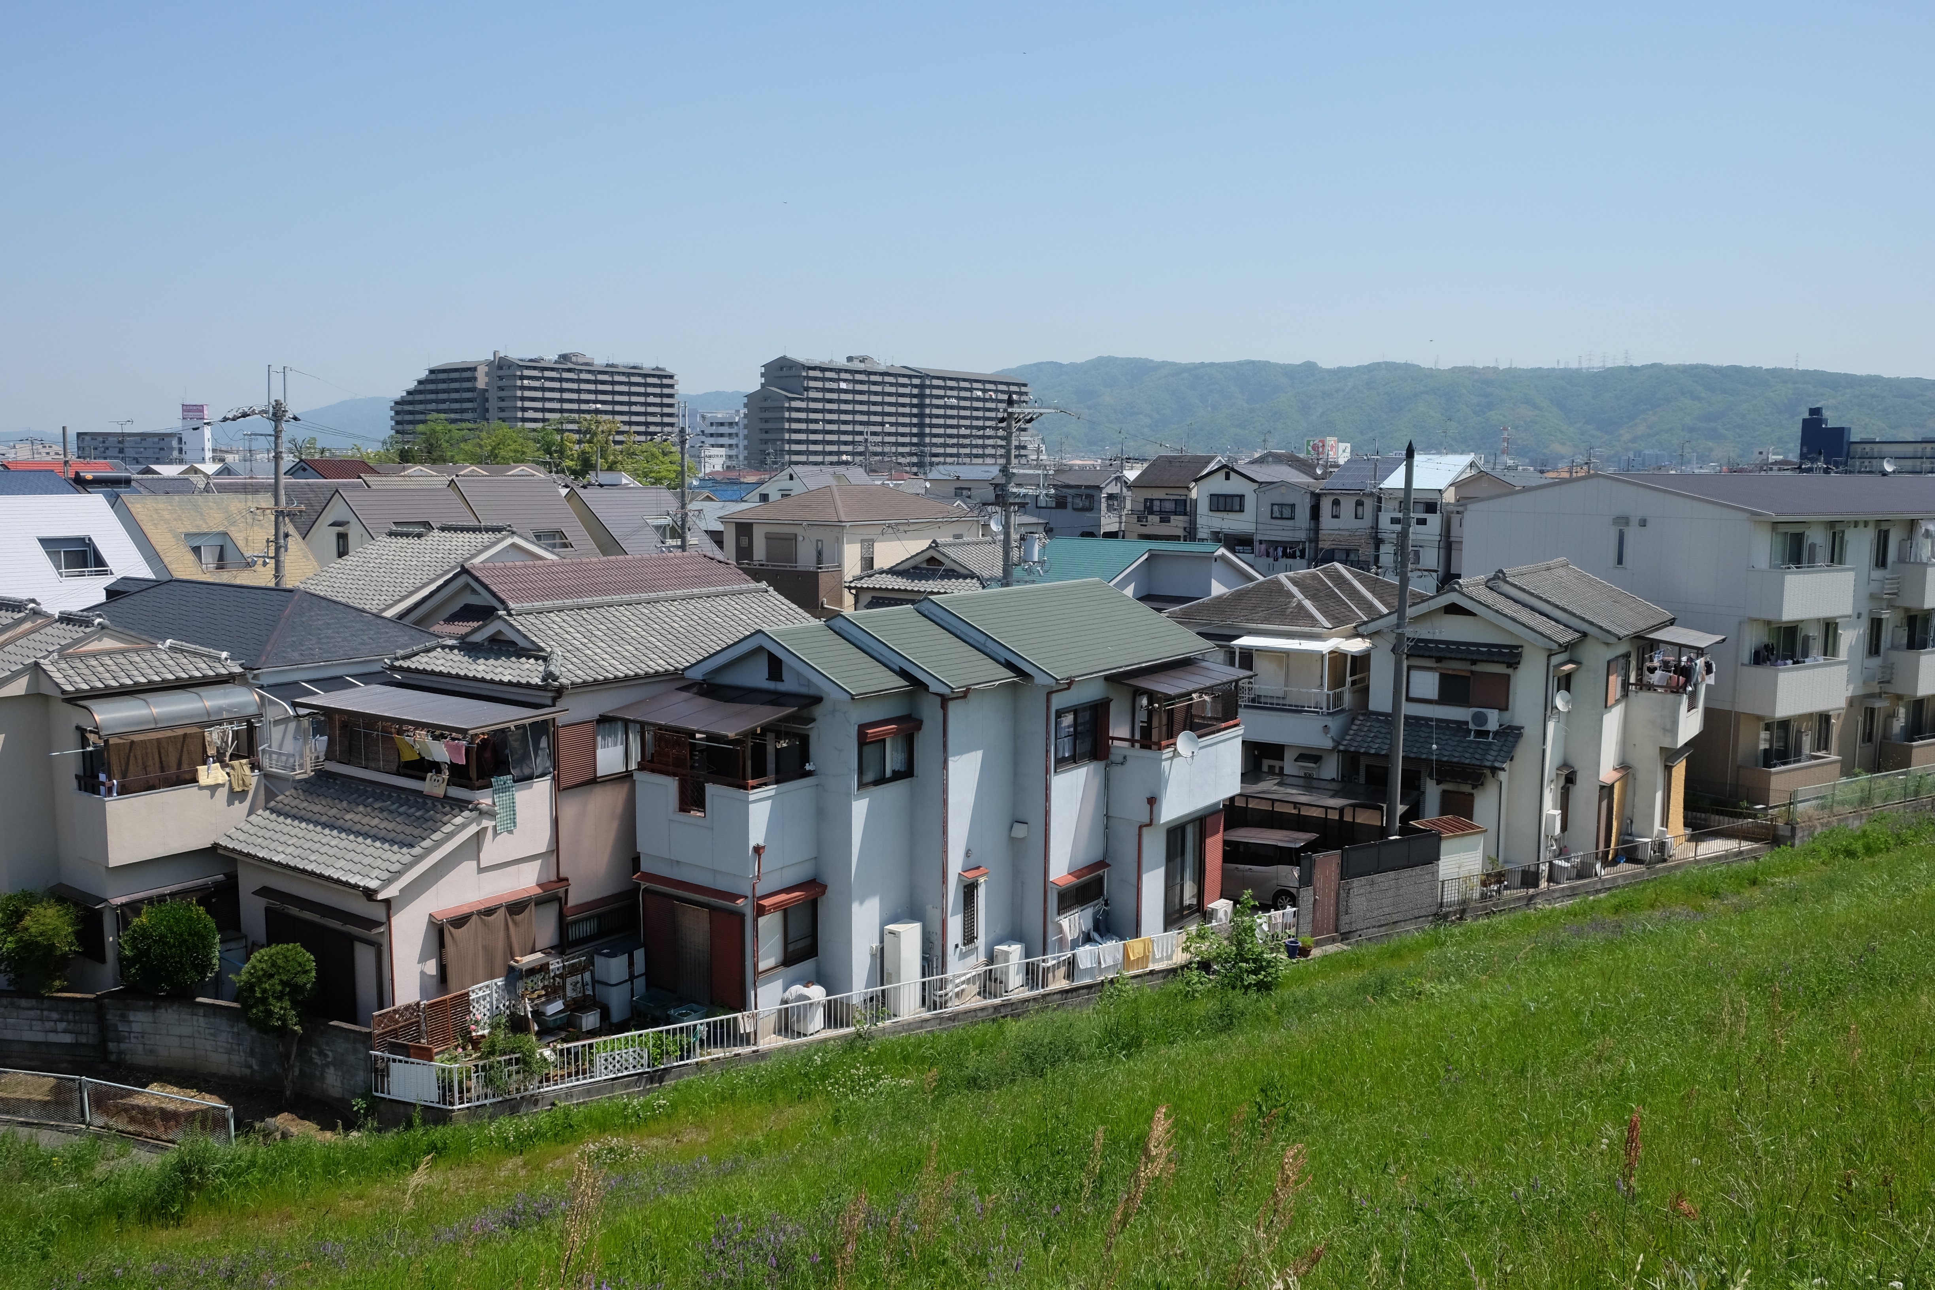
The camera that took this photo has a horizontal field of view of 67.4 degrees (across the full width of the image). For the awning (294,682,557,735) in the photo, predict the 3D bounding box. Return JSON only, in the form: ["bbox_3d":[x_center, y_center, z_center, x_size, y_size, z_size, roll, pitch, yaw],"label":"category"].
[{"bbox_3d":[-10.190,1.174,27.162,5.600,0.220,2.050,5,8,36],"label":"awning"}]

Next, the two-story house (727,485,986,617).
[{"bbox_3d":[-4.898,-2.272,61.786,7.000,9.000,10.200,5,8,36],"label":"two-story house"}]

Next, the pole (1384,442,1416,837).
[{"bbox_3d":[10.510,0.247,35.097,0.330,10.200,0.330,5,8,36],"label":"pole"}]

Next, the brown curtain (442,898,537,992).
[{"bbox_3d":[-8.340,5.355,25.519,0.140,1.500,1.850,5,8,36],"label":"brown curtain"}]

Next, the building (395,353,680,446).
[{"bbox_3d":[-129.941,-64.826,441.411,58.000,40.000,58.000,6,9,37],"label":"building"}]

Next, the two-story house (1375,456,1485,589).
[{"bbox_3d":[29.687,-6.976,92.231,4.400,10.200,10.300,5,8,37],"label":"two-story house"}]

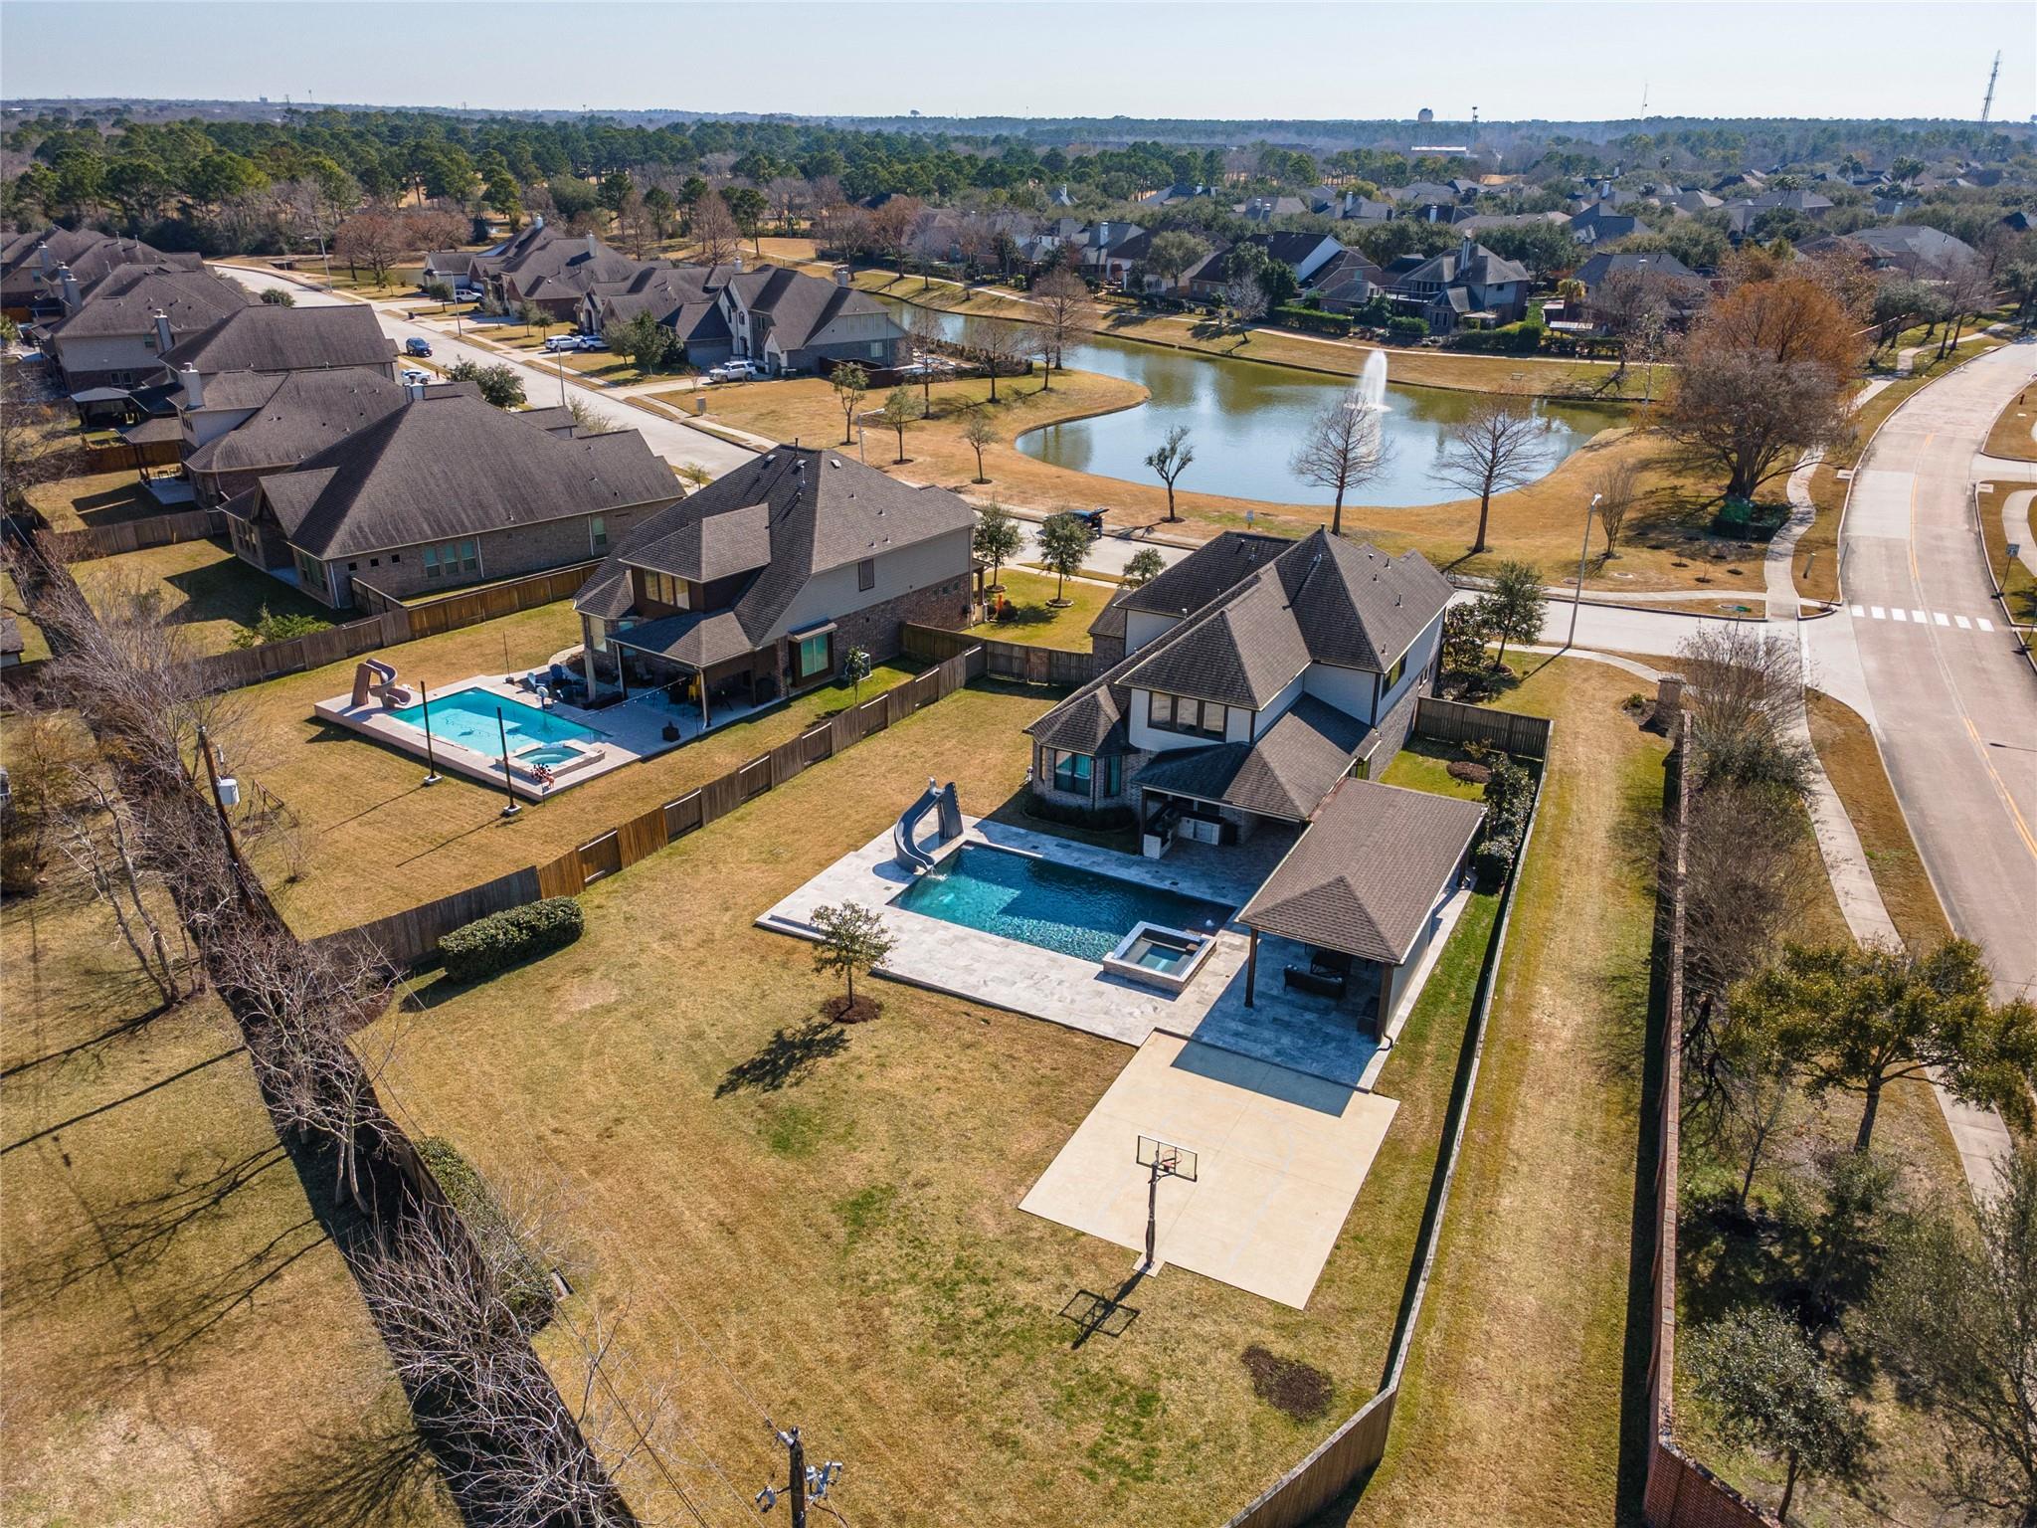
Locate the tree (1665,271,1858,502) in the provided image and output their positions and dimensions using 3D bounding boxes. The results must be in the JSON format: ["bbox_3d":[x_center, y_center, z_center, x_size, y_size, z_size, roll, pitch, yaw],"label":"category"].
[{"bbox_3d":[66.215,-33.198,124.929,16.000,18.600,16.000,13,27,25],"label":"tree"}]

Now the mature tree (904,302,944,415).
[{"bbox_3d":[-10.091,-44.305,155.465,4.800,12.105,4.800,-1,25,-3],"label":"mature tree"}]

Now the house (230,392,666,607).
[{"bbox_3d":[-42.339,-22.058,107.248,28.000,11.200,18.500,-21,33,-39],"label":"house"}]

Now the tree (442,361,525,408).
[{"bbox_3d":[-59.262,-42.160,157.565,7.600,5.600,6.500,-8,26,-18],"label":"tree"}]

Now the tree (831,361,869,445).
[{"bbox_3d":[-17.276,-36.421,142.587,4.017,8.073,4.017,-2,25,-6],"label":"tree"}]

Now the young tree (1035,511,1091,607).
[{"bbox_3d":[2.946,-14.372,98.039,3.800,6.611,3.800,1,25,0],"label":"young tree"}]

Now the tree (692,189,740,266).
[{"bbox_3d":[-65.791,-115.668,305.263,9.900,15.500,9.900,-4,25,-11],"label":"tree"}]

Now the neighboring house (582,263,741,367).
[{"bbox_3d":[-45.132,-65.597,202.745,21.500,10.000,31.000,-15,29,-30],"label":"neighboring house"}]

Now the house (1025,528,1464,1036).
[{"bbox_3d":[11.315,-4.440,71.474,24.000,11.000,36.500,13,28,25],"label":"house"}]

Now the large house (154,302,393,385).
[{"bbox_3d":[-80.723,-44.071,155.183,21.000,11.000,18.000,-14,29,-29],"label":"large house"}]

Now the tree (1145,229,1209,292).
[{"bbox_3d":[29.625,-91.849,258.735,12.244,11.450,12.244,3,25,5],"label":"tree"}]

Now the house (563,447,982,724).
[{"bbox_3d":[-16.255,-12.932,88.323,17.800,11.300,23.500,19,30,34],"label":"house"}]

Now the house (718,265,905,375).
[{"bbox_3d":[-28.604,-61.470,193.347,20.500,11.400,24.000,-16,30,-32],"label":"house"}]

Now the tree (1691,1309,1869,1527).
[{"bbox_3d":[17.477,15.670,33.005,3.900,6.300,3.900,18,30,33],"label":"tree"}]

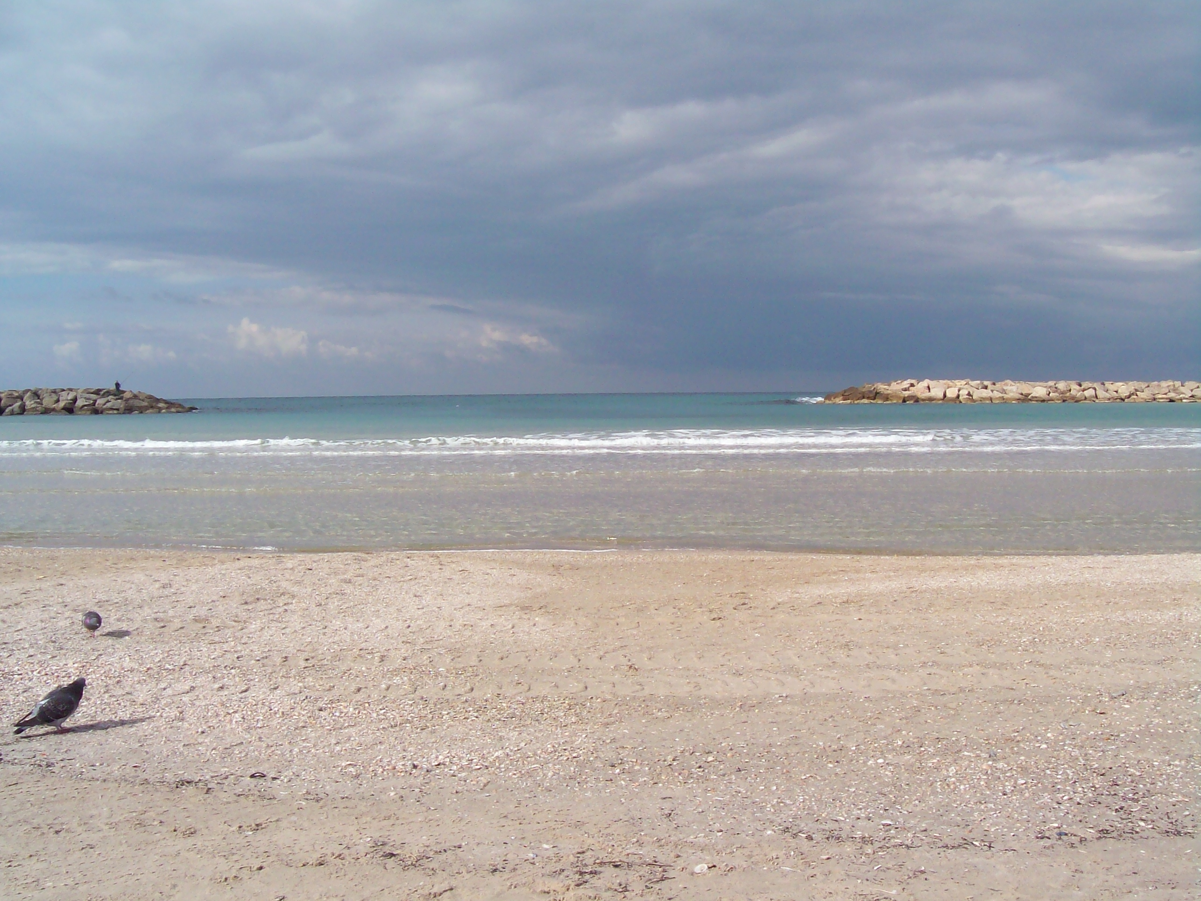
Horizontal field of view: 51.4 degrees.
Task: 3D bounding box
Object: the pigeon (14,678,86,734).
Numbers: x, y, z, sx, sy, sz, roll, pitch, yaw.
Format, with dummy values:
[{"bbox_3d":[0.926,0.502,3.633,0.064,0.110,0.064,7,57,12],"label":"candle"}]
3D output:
[{"bbox_3d":[-2.422,1.131,5.500,0.120,0.210,0.315,2,3,40],"label":"pigeon"}]

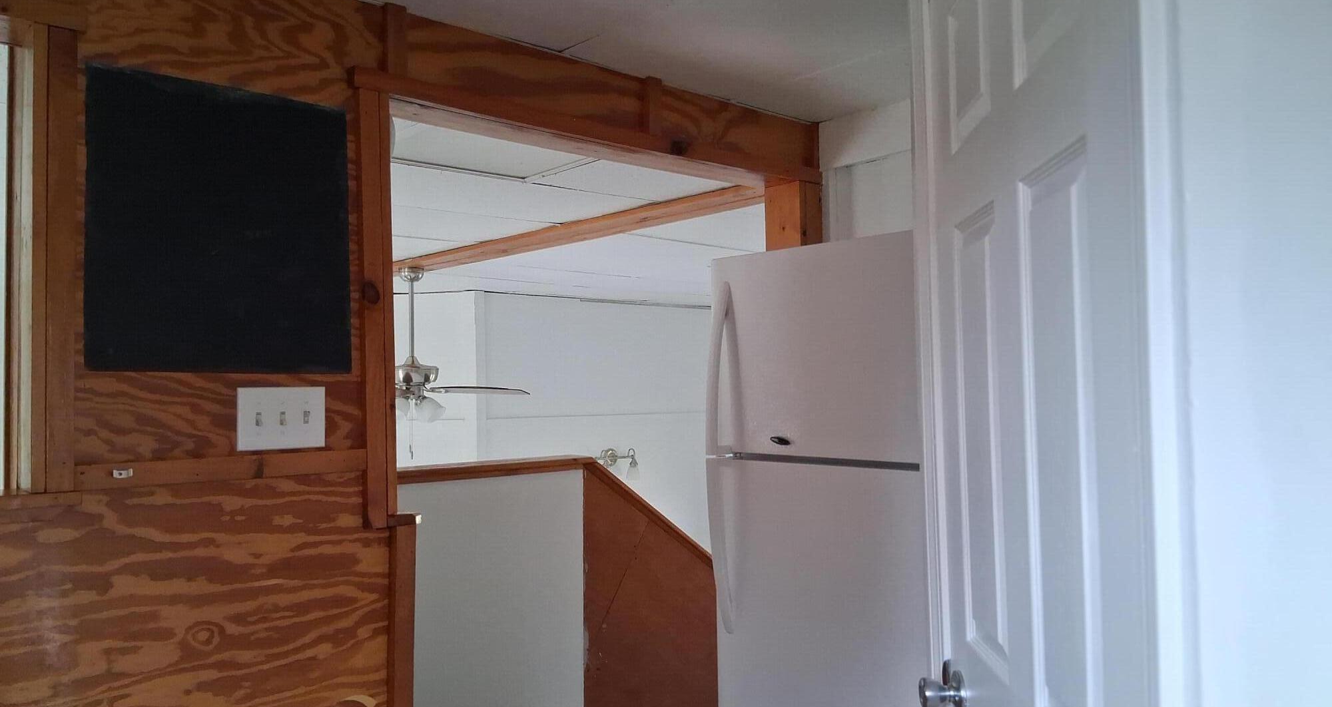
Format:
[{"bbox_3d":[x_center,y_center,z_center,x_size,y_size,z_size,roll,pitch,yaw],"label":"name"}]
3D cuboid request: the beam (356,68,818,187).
[{"bbox_3d":[-0.090,-0.549,2.563,1.518,0.043,0.036,1,-3,-43],"label":"beam"}]

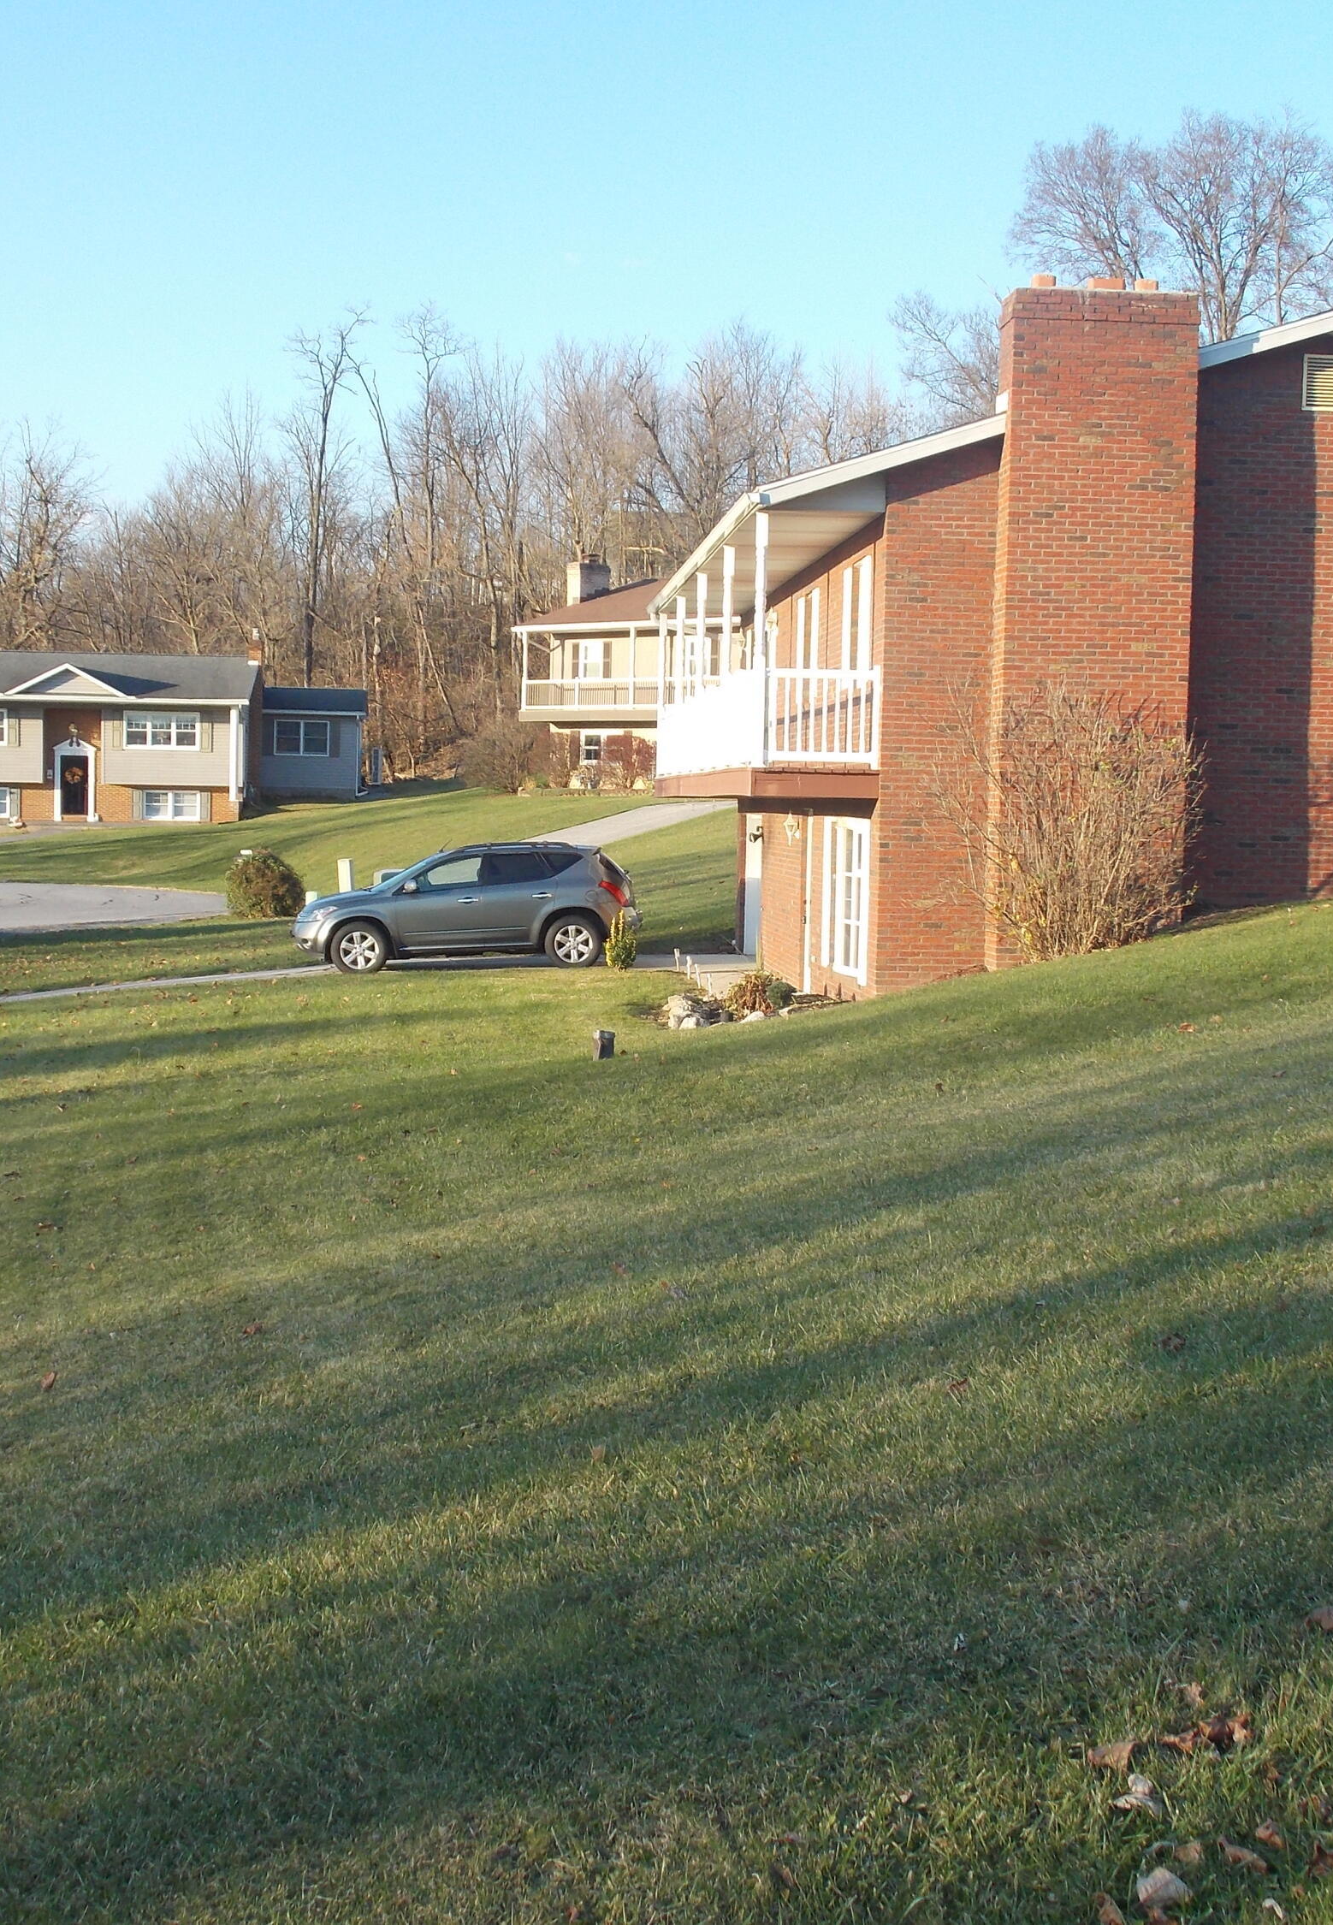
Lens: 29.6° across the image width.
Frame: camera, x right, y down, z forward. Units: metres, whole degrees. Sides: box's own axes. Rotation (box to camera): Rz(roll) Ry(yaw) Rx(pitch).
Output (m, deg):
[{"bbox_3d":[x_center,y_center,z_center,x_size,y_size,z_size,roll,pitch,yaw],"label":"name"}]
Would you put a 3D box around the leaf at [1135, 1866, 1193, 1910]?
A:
[{"bbox_3d":[0.722,1.344,3.660,0.085,0.045,0.065,1,4,-4],"label":"leaf"}]

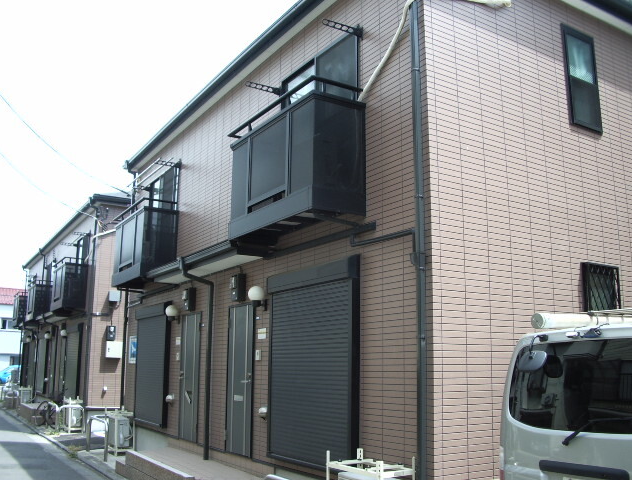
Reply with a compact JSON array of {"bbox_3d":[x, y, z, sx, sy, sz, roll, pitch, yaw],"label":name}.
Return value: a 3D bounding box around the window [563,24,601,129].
[{"bbox_3d":[3.012,-1.808,7.255,0.604,1.264,0.093,7,-13,-31],"label":"window"}]

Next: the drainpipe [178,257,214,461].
[{"bbox_3d":[-1.718,1.669,9.127,0.556,2.865,0.089,7,-13,-31],"label":"drainpipe"}]

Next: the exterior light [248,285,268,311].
[{"bbox_3d":[-0.721,0.718,8.040,0.231,0.280,0.201,7,-13,-31],"label":"exterior light"}]

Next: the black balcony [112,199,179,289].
[{"bbox_3d":[-3.180,0.152,11.865,0.642,1.421,2.022,7,-13,-31],"label":"black balcony"}]

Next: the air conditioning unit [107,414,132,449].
[{"bbox_3d":[-3.761,3.651,12.356,0.254,0.526,0.720,7,-13,-31],"label":"air conditioning unit"}]

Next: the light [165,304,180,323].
[{"bbox_3d":[-2.364,1.219,10.668,0.231,0.280,0.201,7,-13,-31],"label":"light"}]

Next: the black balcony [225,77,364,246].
[{"bbox_3d":[-0.280,-0.747,7.221,0.649,1.421,1.966,7,-13,-31],"label":"black balcony"}]

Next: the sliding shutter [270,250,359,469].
[{"bbox_3d":[-0.064,1.299,6.820,0.140,2.040,1.660,7,-13,-31],"label":"sliding shutter"}]

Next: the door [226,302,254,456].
[{"bbox_3d":[-1.016,1.828,8.494,0.086,1.962,0.776,7,-13,-31],"label":"door"}]

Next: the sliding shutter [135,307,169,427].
[{"bbox_3d":[-2.974,2.205,11.575,0.149,2.122,1.701,7,-13,-31],"label":"sliding shutter"}]

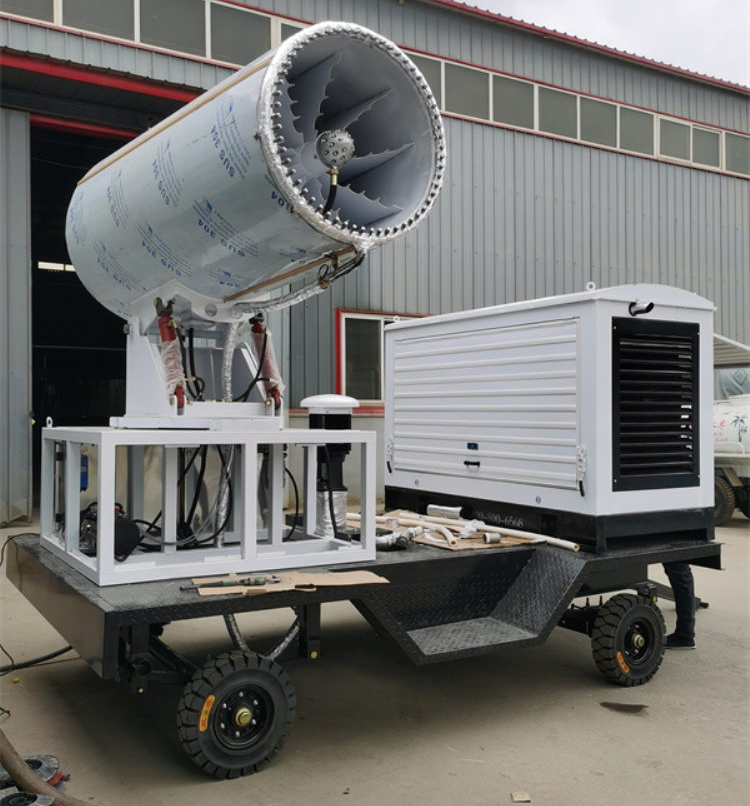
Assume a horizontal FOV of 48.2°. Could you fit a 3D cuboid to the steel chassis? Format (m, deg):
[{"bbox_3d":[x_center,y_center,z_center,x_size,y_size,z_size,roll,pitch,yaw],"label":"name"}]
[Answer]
[{"bbox_3d":[-0.078,1.227,5.044,3.621,0.799,2.311,1,-1,-32],"label":"steel chassis"}]

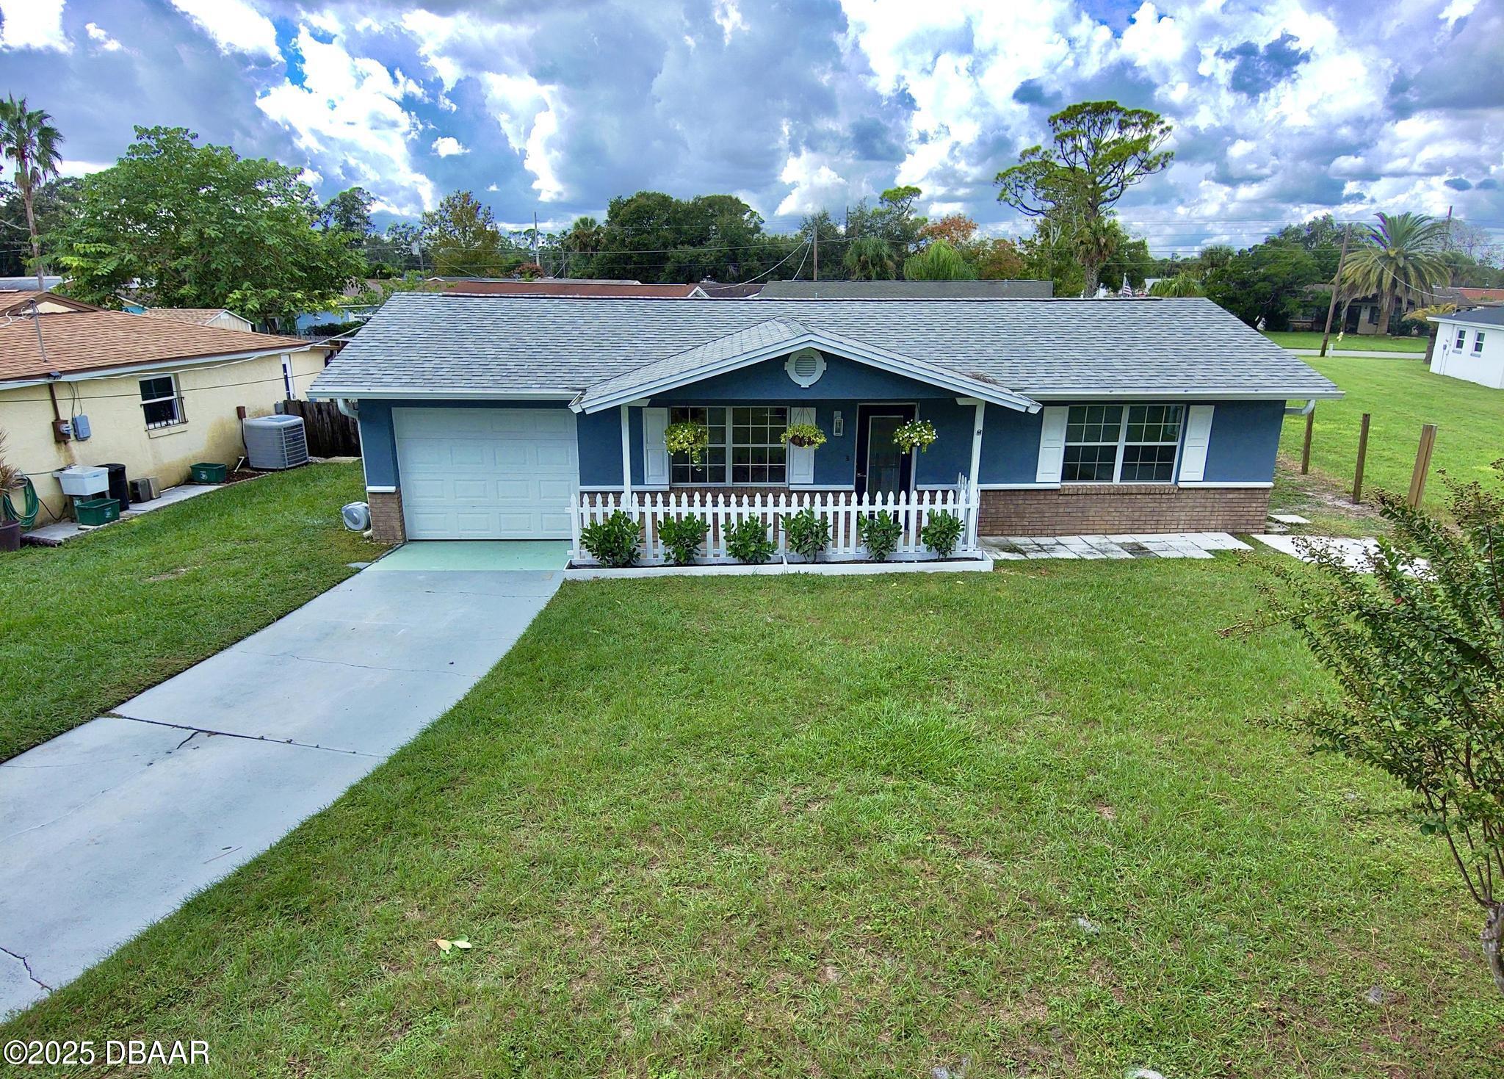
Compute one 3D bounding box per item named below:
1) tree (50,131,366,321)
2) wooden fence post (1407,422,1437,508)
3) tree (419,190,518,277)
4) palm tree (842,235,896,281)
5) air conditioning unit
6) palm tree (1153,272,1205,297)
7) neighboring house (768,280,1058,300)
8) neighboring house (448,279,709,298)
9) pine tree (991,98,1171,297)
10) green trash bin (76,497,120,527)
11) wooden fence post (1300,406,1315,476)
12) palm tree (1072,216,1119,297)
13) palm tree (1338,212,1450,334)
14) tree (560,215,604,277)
[{"bbox_3d":[-18.221,-9.326,30.957,10.160,8.560,9.800,-1,17,-3],"label":"tree"},{"bbox_3d":[11.435,-1.047,15.628,0.135,1.840,0.135,-1,17,-3],"label":"wooden fence post"},{"bbox_3d":[-20.683,-20.403,67.000,7.000,9.978,7.000,-4,17,-16],"label":"tree"},{"bbox_3d":[7.337,-16.101,58.335,3.600,6.390,3.600,-1,17,-3],"label":"palm tree"},{"bbox_3d":[-10.419,-2.117,20.035,0.850,0.970,0.870,2,16,5],"label":"air conditioning unit"},{"bbox_3d":[21.558,-11.399,46.636,3.100,4.418,3.100,7,18,23],"label":"palm tree"},{"bbox_3d":[7.331,-10.474,44.073,13.600,3.700,9.000,4,17,11],"label":"neighboring house"},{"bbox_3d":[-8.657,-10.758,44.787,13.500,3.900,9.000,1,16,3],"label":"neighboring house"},{"bbox_3d":[17.707,-16.645,49.290,9.700,12.985,9.700,6,17,18],"label":"pine tree"},{"bbox_3d":[-10.968,-0.465,15.351,0.430,0.340,0.540,3,16,10],"label":"green trash bin"},{"bbox_3d":[12.012,-2.201,19.664,0.120,1.620,0.120,-1,16,-3],"label":"wooden fence post"},{"bbox_3d":[19.613,-14.887,53.146,2.900,7.190,2.900,-1,17,-3],"label":"palm tree"},{"bbox_3d":[47.469,-19.626,67.639,7.400,8.836,7.400,11,19,32],"label":"palm tree"},{"bbox_3d":[-12.572,-20.120,68.515,3.500,8.010,3.500,-1,17,-3],"label":"tree"}]

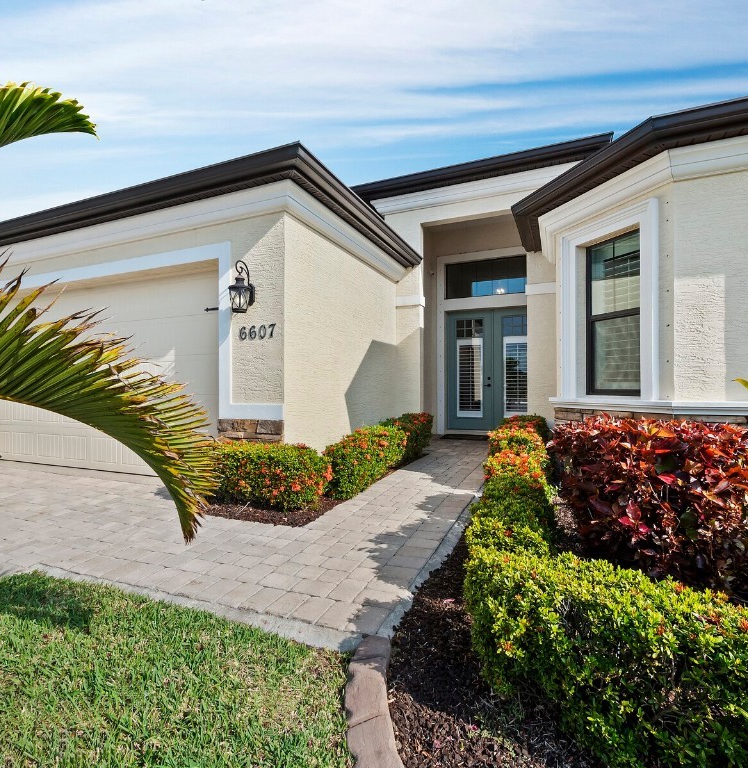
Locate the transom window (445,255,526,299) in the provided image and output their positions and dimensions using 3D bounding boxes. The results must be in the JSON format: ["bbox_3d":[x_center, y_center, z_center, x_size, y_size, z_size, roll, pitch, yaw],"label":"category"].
[{"bbox_3d":[2.380,-2.130,8.280,1.900,0.740,0.080,0,0,23],"label":"transom window"}]

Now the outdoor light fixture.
[{"bbox_3d":[-1.268,-0.925,3.998,0.205,0.480,0.250,0,0,23],"label":"outdoor light fixture"}]

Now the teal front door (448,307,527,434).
[{"bbox_3d":[2.383,-0.290,8.290,1.850,2.450,0.090,0,0,23],"label":"teal front door"}]

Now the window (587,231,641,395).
[{"bbox_3d":[2.351,-0.648,4.010,0.080,1.540,0.670,0,0,-22],"label":"window"}]

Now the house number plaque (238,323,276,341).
[{"bbox_3d":[-1.152,-0.515,4.079,0.440,0.150,0.025,0,0,23],"label":"house number plaque"}]

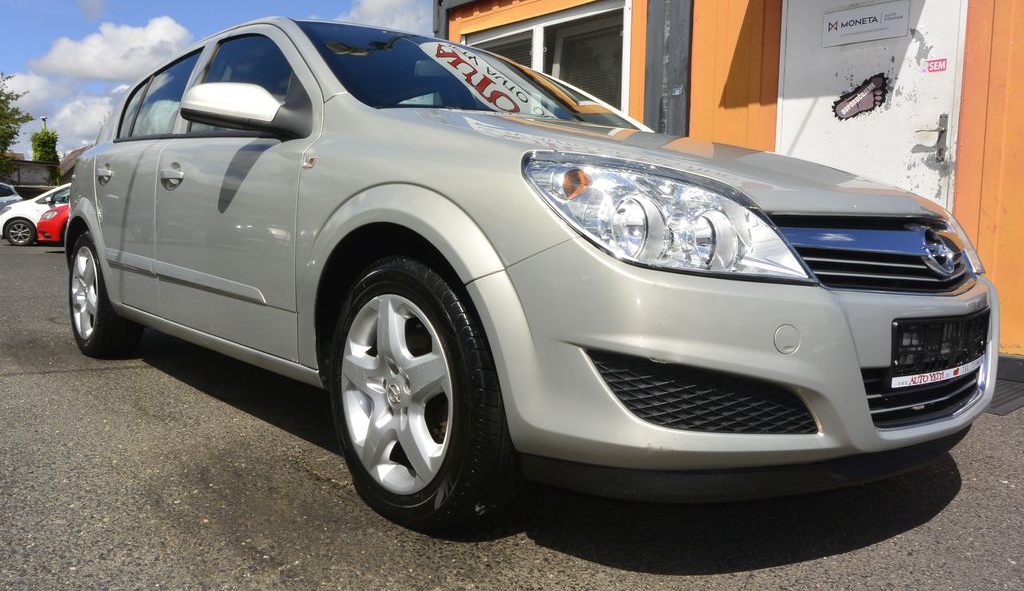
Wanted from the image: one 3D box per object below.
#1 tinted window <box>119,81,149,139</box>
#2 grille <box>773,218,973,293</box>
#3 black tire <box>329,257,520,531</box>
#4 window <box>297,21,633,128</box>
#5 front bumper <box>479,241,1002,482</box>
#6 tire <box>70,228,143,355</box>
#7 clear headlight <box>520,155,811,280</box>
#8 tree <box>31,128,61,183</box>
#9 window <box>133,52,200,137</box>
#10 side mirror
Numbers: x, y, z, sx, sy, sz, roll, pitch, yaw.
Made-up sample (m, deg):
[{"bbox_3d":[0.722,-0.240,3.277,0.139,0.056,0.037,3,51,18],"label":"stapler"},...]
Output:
[{"bbox_3d":[-1.594,-0.801,3.287,0.230,0.310,0.040,7,-17,48],"label":"tinted window"},{"bbox_3d":[0.862,-0.090,1.668,0.880,0.160,0.170,-3,7,-42],"label":"grille"},{"bbox_3d":[-0.196,0.209,1.747,0.210,0.630,0.630,-3,7,-42],"label":"black tire"},{"bbox_3d":[-0.051,-0.732,2.645,1.360,0.120,0.900,-3,34,-42],"label":"window"},{"bbox_3d":[0.740,0.089,1.815,1.750,0.430,0.610,-3,7,-42],"label":"front bumper"},{"bbox_3d":[-1.944,-0.018,3.678,0.210,0.630,0.630,-3,7,-42],"label":"tire"},{"bbox_3d":[0.284,-0.143,1.402,0.400,0.240,0.440,-3,7,-42],"label":"clear headlight"},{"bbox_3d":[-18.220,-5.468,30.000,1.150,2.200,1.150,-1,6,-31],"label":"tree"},{"bbox_3d":[-1.371,-0.800,3.069,0.680,0.410,0.050,7,-17,48],"label":"window"},{"bbox_3d":[-0.717,-0.490,2.046,0.240,0.165,0.280,-3,7,-42],"label":"side mirror"}]

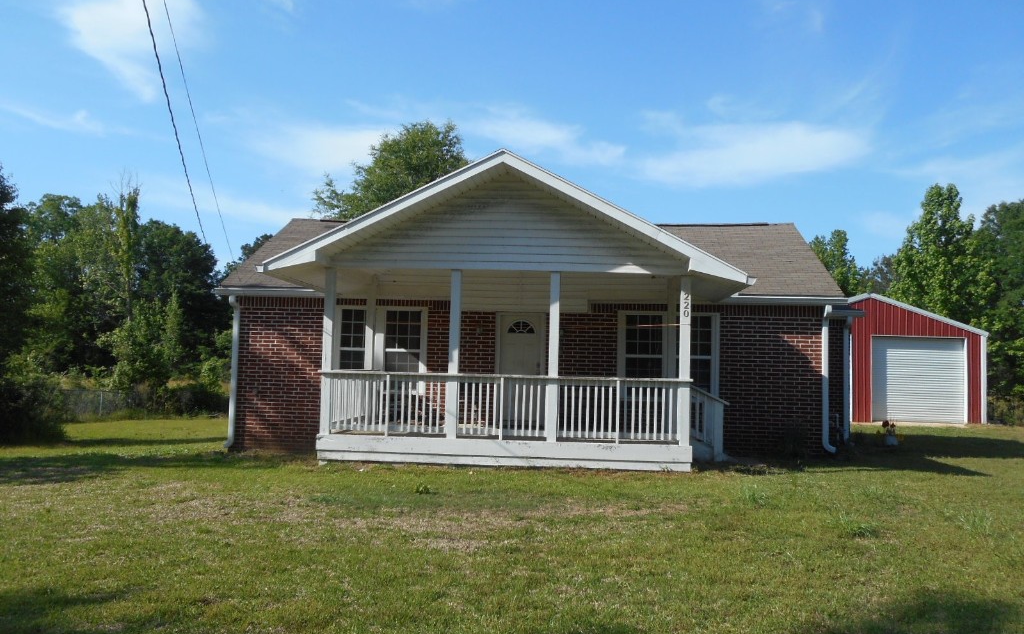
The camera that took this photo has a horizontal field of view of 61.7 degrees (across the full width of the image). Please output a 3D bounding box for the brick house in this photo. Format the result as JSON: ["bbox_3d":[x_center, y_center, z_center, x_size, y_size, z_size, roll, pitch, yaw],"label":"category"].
[{"bbox_3d":[0.876,0.188,18.121,12.420,4.940,10.800,1,-4,5],"label":"brick house"}]

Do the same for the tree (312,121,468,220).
[{"bbox_3d":[-5.465,-2.533,37.884,7.421,12.407,7.421,1,-4,5],"label":"tree"}]

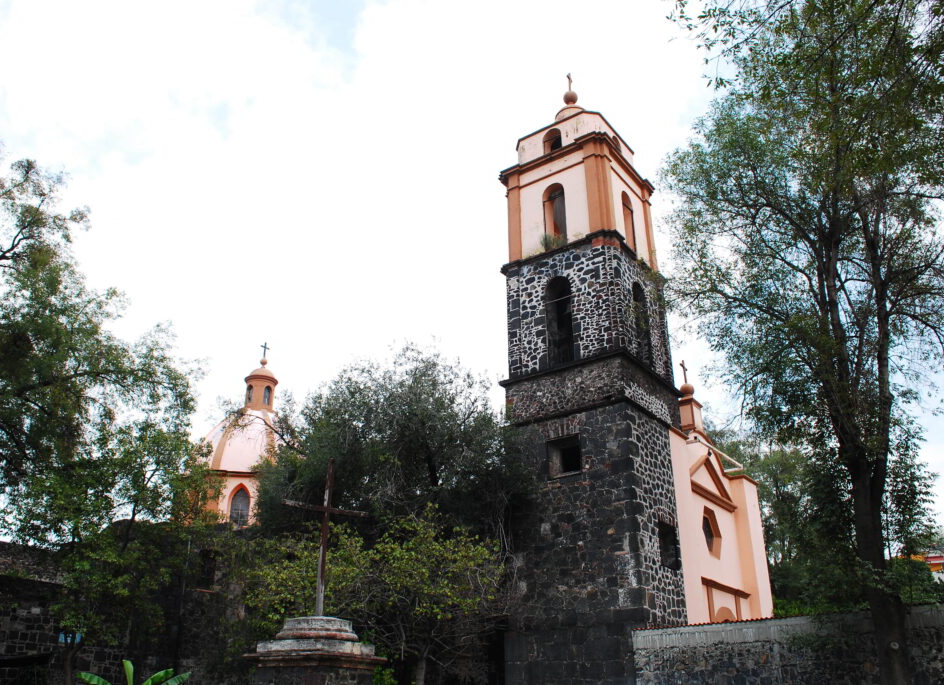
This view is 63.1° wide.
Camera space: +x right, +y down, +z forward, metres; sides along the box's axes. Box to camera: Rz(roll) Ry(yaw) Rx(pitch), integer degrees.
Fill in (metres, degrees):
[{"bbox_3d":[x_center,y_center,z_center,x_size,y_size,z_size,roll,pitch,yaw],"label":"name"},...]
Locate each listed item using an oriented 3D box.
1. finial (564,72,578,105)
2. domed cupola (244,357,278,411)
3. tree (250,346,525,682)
[{"bbox_3d":[4.512,-11.698,35.418,0.640,1.910,0.640,-16,-30,33],"label":"finial"},{"bbox_3d":[-13.670,2.707,49.789,2.160,3.810,2.160,-16,-30,33],"label":"domed cupola"},{"bbox_3d":[-2.697,6.240,25.641,8.580,13.070,7.800,3,-25,-5],"label":"tree"}]

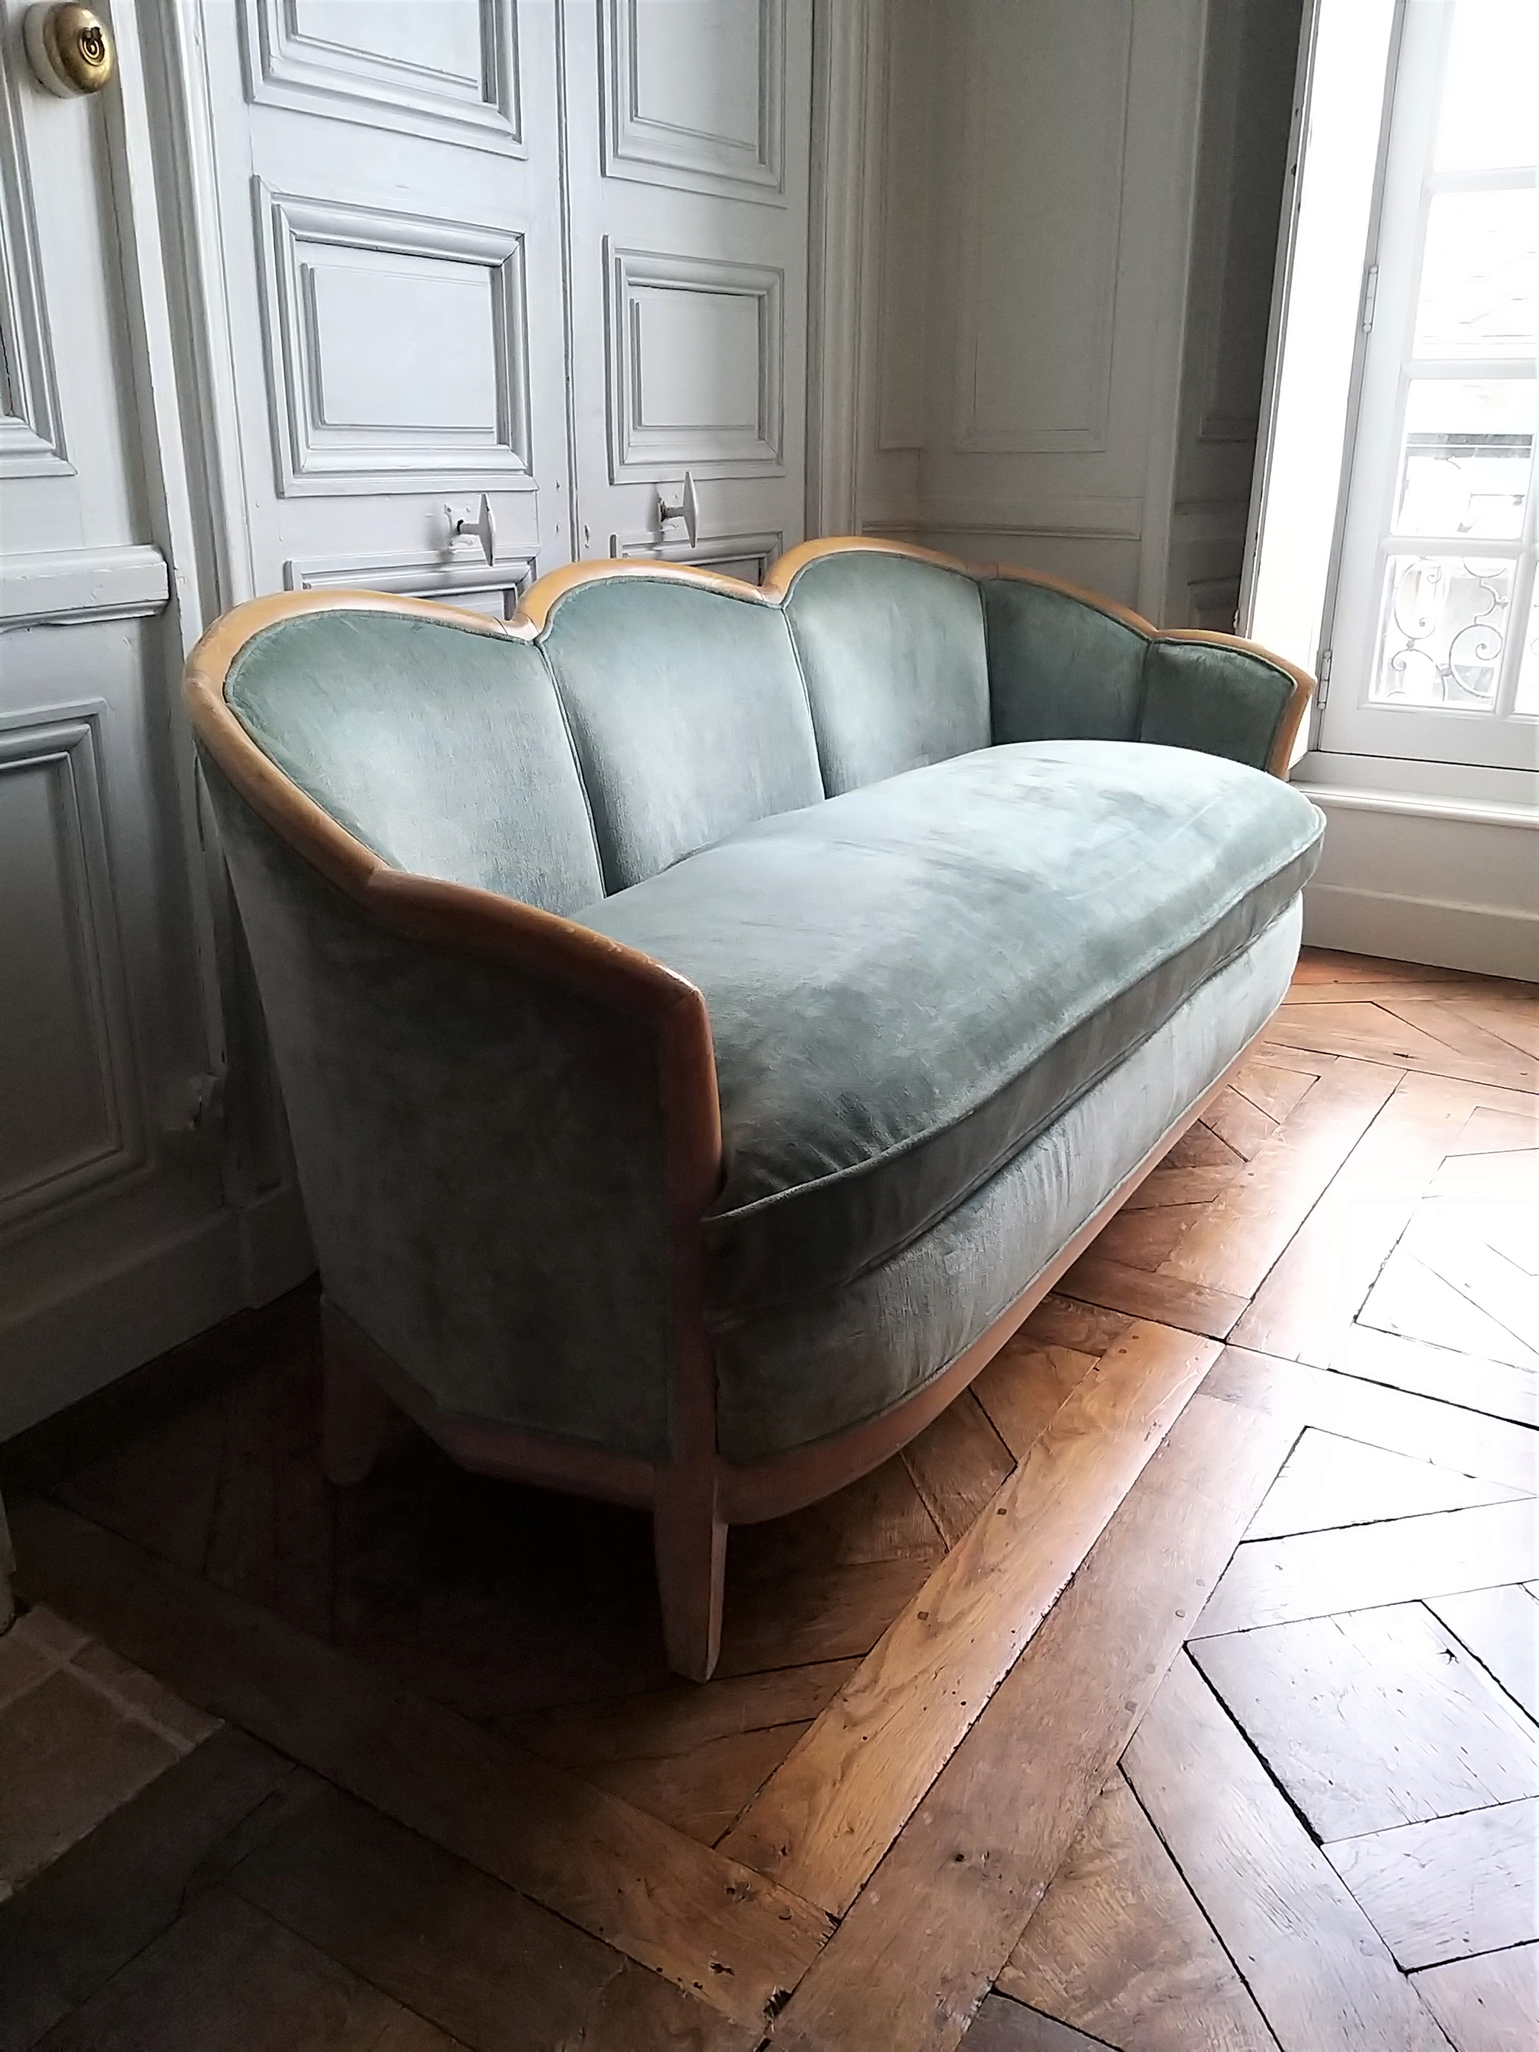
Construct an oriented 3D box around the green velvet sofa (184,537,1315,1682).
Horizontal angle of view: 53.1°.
[{"bbox_3d":[0.172,-0.153,2.008,0.808,0.845,1.867,13,24,30],"label":"green velvet sofa"}]

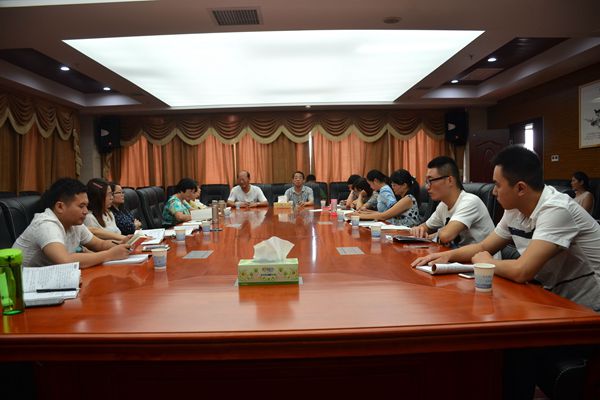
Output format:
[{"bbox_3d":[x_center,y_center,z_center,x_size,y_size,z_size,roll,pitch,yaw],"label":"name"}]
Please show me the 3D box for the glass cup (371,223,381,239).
[{"bbox_3d":[0.504,0.215,2.978,0.073,0.086,0.073,-1,2,0],"label":"glass cup"}]

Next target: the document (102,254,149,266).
[{"bbox_3d":[-0.900,0.302,2.271,0.250,0.018,0.220,-2,2,-13],"label":"document"}]

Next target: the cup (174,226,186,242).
[{"bbox_3d":[-0.812,0.236,3.058,0.073,0.086,0.073,-1,2,-1],"label":"cup"}]

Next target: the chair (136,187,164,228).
[{"bbox_3d":[-1.300,0.427,4.495,0.660,1.110,0.620,-1,2,-1],"label":"chair"}]

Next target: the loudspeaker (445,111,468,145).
[{"bbox_3d":[2.900,-1.337,8.300,0.400,0.640,0.380,-1,8,13],"label":"loudspeaker"}]

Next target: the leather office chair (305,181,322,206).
[{"bbox_3d":[0.039,0.308,6.950,0.620,1.090,0.660,-1,3,-1],"label":"leather office chair"}]

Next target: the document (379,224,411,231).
[{"bbox_3d":[0.768,0.220,3.600,0.270,0.012,0.240,-1,3,-1],"label":"document"}]

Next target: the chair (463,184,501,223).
[{"bbox_3d":[1.028,0.432,3.123,0.700,1.080,0.650,-1,2,-1],"label":"chair"}]

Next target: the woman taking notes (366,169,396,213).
[{"bbox_3d":[0.883,0.315,4.700,0.620,1.240,0.480,-1,3,-1],"label":"woman taking notes"}]

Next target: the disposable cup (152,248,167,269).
[{"bbox_3d":[-0.625,0.266,2.000,0.072,0.083,0.072,-1,2,-1],"label":"disposable cup"}]

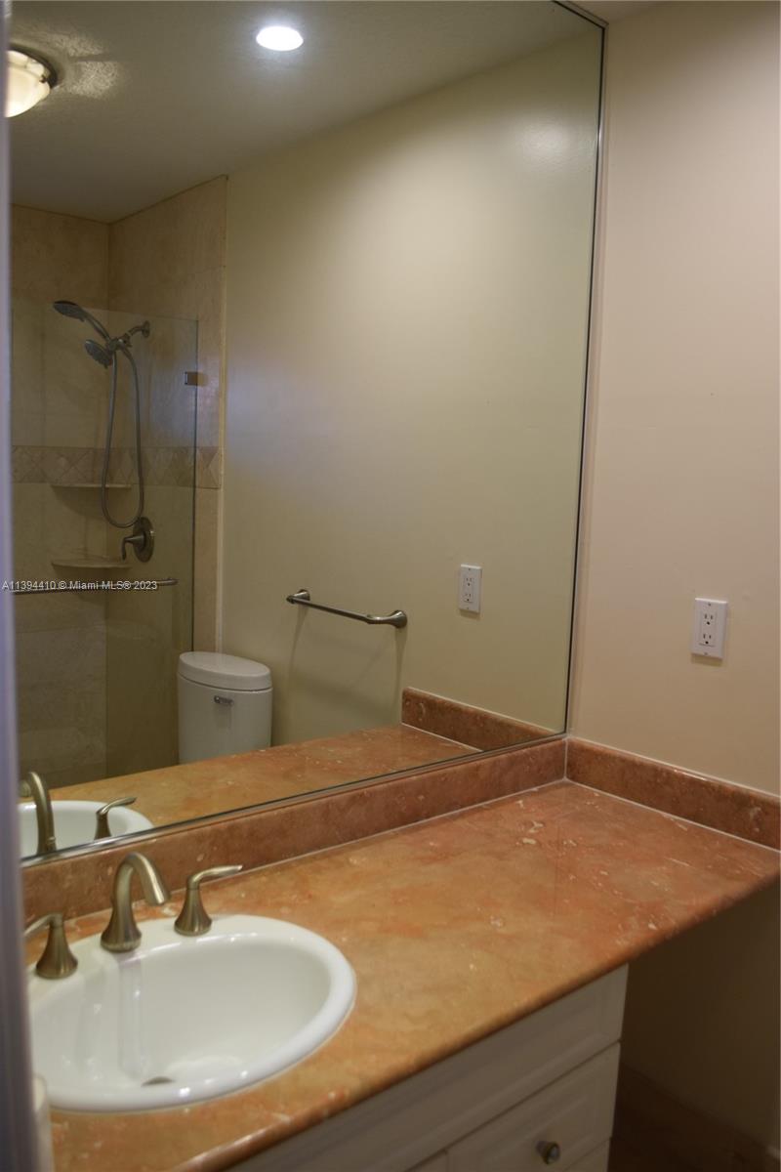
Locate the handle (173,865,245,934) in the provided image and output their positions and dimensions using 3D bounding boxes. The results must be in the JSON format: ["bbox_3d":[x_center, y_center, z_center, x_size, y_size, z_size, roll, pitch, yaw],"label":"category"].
[{"bbox_3d":[-0.265,0.455,1.280,0.100,0.079,0.055,-1,7,-28],"label":"handle"}]

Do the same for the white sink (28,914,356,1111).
[{"bbox_3d":[-0.279,0.600,1.136,0.475,0.186,0.418,-3,8,-40],"label":"white sink"}]

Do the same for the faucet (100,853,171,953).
[{"bbox_3d":[-0.340,0.428,1.176,0.057,0.148,0.152,-3,8,-40],"label":"faucet"}]

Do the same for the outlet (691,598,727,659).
[{"bbox_3d":[0.641,0.084,1.770,0.008,0.116,0.072,-3,8,-40],"label":"outlet"}]

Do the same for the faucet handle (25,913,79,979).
[{"bbox_3d":[-0.449,0.468,1.135,0.054,0.079,0.099,5,7,27],"label":"faucet handle"}]

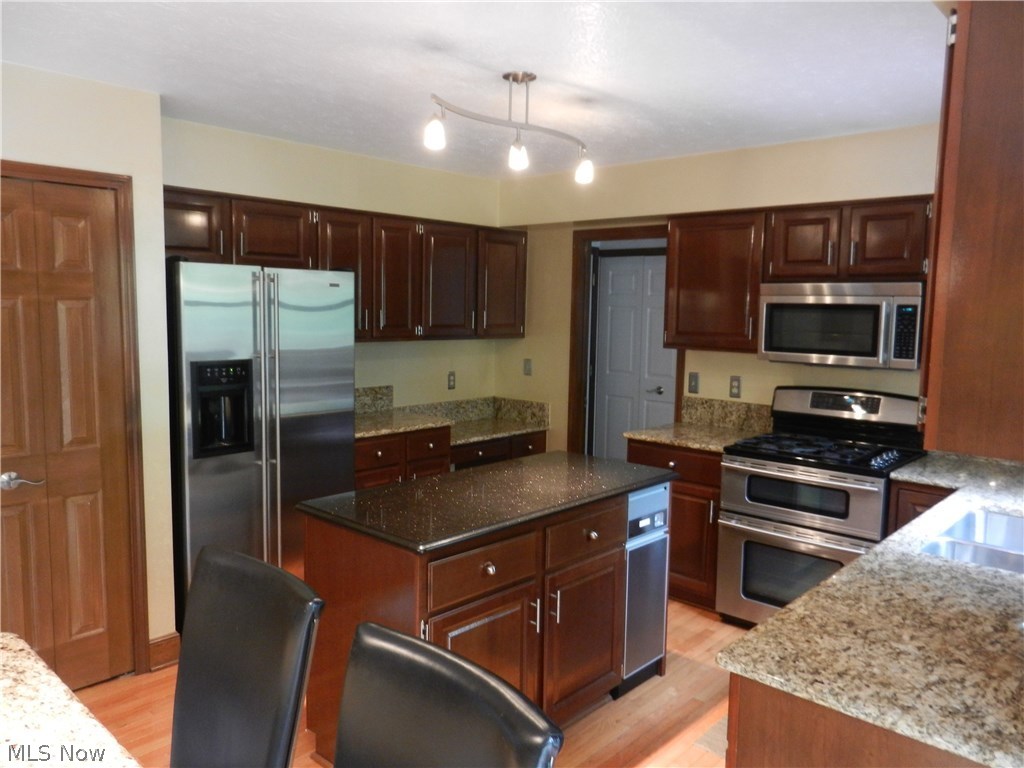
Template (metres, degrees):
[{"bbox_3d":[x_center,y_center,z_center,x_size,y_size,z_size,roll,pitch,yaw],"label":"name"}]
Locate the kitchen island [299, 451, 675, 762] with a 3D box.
[{"bbox_3d":[-0.034,0.863,2.964,0.693,0.932,1.435,7,9,43],"label":"kitchen island"}]

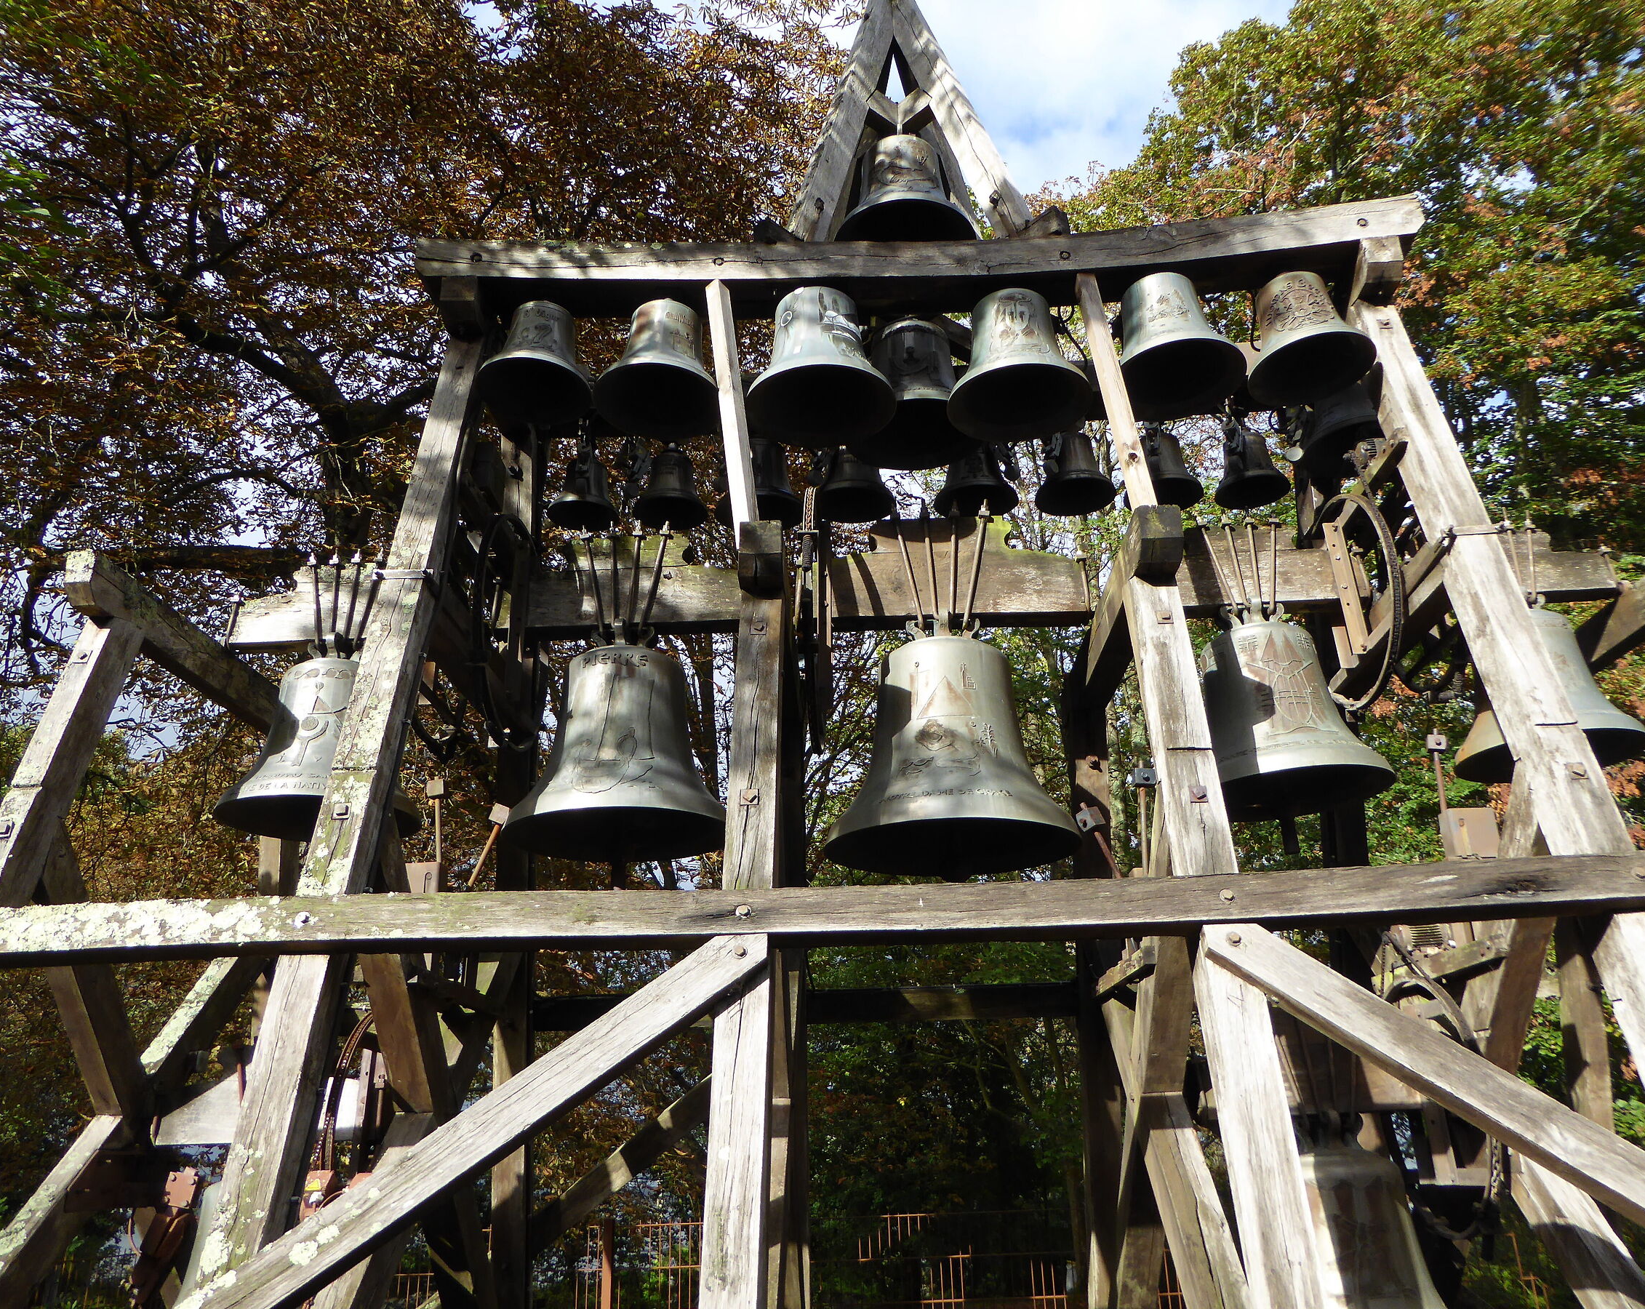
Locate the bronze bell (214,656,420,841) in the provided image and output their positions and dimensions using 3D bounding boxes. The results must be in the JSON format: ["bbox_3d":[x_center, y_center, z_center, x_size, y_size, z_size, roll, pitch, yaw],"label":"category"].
[{"bbox_3d":[-2.132,0.387,5.264,0.829,0.696,0.829,-2,-22,2],"label":"bronze bell"}]

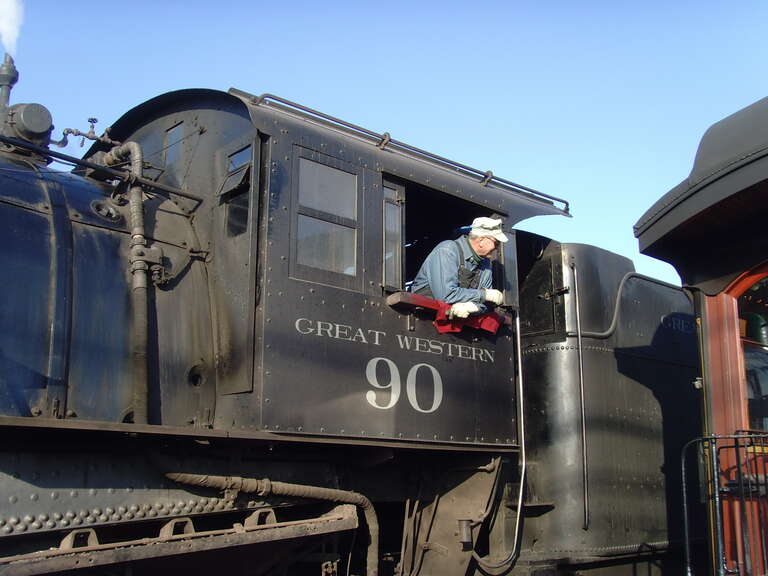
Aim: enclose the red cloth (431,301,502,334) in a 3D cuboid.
[{"bbox_3d":[0.566,0.209,5.727,0.554,0.167,0.180,12,-17,-41],"label":"red cloth"}]

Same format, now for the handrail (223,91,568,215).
[{"bbox_3d":[0.338,-0.913,6.181,3.286,0.081,0.080,12,-17,-41],"label":"handrail"}]

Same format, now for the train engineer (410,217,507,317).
[{"bbox_3d":[0.444,0.143,5.989,0.620,1.300,0.550,-9,-16,35],"label":"train engineer"}]

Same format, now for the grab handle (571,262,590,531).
[{"bbox_3d":[1.553,0.825,6.837,0.050,2.104,0.080,3,-13,-12],"label":"grab handle"}]

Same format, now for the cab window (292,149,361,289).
[{"bbox_3d":[-0.343,-0.421,5.329,0.548,0.812,0.060,12,-17,-41],"label":"cab window"}]

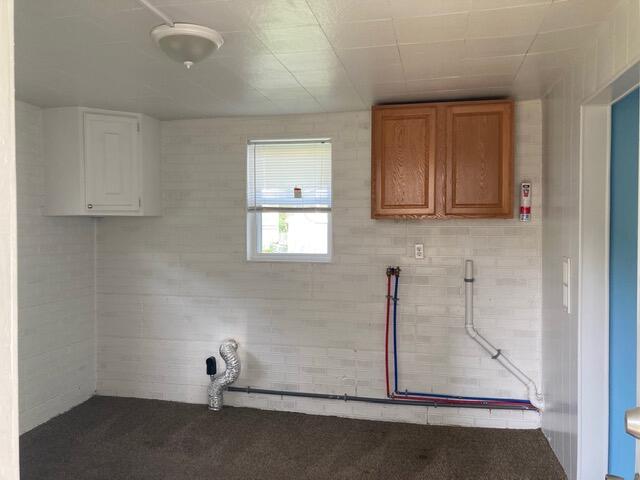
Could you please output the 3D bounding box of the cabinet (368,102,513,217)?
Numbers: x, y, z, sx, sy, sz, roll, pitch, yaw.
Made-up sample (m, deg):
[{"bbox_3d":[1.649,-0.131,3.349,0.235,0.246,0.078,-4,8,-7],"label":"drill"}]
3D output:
[{"bbox_3d":[0.822,-0.520,3.517,0.893,0.760,0.320,0,1,13],"label":"cabinet"}]

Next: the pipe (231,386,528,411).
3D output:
[{"bbox_3d":[0.371,1.154,3.792,2.289,0.042,0.042,0,1,13],"label":"pipe"}]

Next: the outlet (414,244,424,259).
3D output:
[{"bbox_3d":[0.715,0.084,3.710,0.068,0.112,0.015,0,1,13],"label":"outlet"}]

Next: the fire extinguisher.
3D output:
[{"bbox_3d":[1.395,-0.256,3.510,0.065,0.268,0.068,0,1,13],"label":"fire extinguisher"}]

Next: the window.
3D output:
[{"bbox_3d":[-0.236,-0.296,3.922,0.662,0.927,0.080,0,1,13],"label":"window"}]

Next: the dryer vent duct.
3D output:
[{"bbox_3d":[-0.733,1.024,3.960,0.238,0.517,0.190,0,1,13],"label":"dryer vent duct"}]

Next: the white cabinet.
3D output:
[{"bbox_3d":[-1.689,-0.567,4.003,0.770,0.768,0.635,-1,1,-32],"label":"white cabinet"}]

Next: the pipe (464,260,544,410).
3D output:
[{"bbox_3d":[1.268,0.650,3.568,0.514,1.013,0.065,0,1,13],"label":"pipe"}]

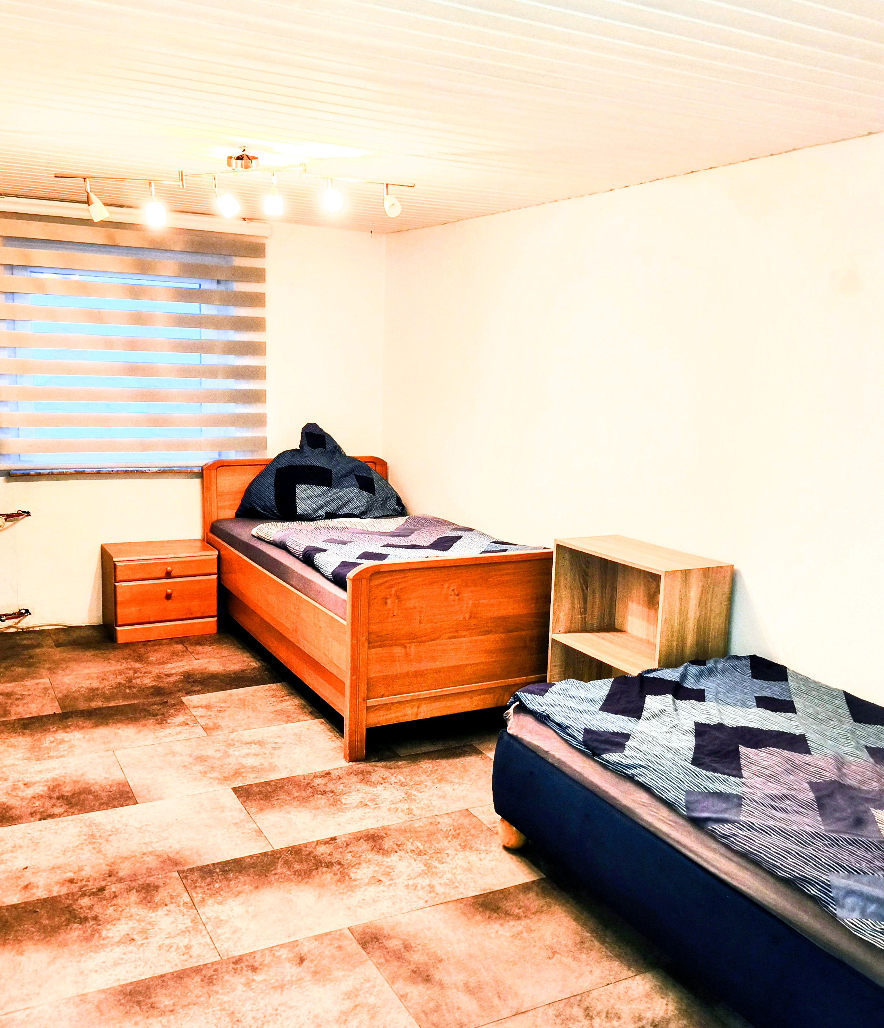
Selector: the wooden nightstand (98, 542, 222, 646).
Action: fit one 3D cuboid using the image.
[{"bbox_3d":[-1.457,0.386,4.699,0.494,0.417,0.409,-3,10,-28],"label":"wooden nightstand"}]

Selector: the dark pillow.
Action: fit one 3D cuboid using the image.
[{"bbox_3d":[-0.636,-0.228,4.962,0.948,0.515,0.271,-3,10,-28],"label":"dark pillow"}]

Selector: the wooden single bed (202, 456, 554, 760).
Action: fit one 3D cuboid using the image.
[{"bbox_3d":[-0.328,0.267,4.262,1.067,0.870,2.022,-3,10,-28],"label":"wooden single bed"}]

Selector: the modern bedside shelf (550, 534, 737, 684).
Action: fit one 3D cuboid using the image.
[{"bbox_3d":[0.697,0.507,3.339,0.310,0.750,0.600,-3,10,-29],"label":"modern bedside shelf"}]

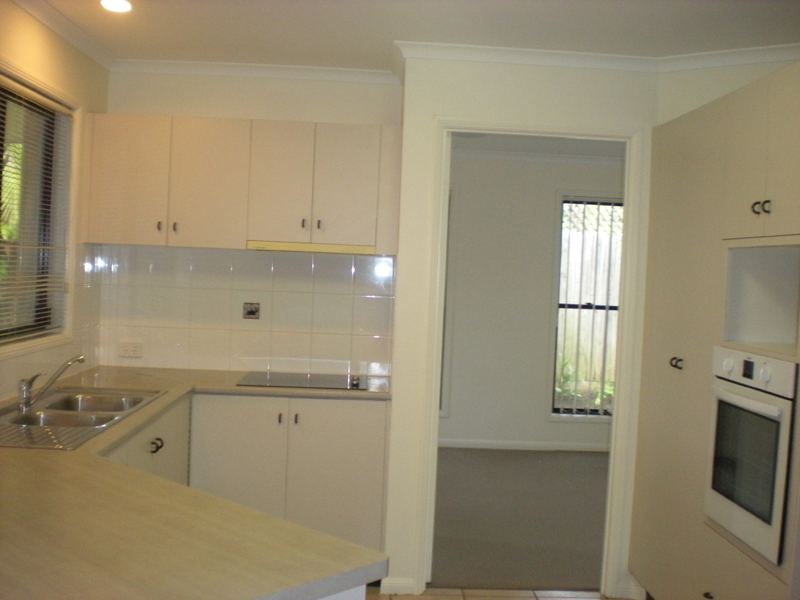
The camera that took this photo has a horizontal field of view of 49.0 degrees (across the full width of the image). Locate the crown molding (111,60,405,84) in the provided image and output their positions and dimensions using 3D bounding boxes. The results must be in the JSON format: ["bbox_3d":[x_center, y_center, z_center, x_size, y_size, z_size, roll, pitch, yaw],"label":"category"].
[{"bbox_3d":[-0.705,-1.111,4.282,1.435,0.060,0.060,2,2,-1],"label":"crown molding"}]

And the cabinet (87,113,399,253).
[{"bbox_3d":[-0.725,-0.534,4.179,1.435,0.591,0.314,2,2,-1],"label":"cabinet"}]

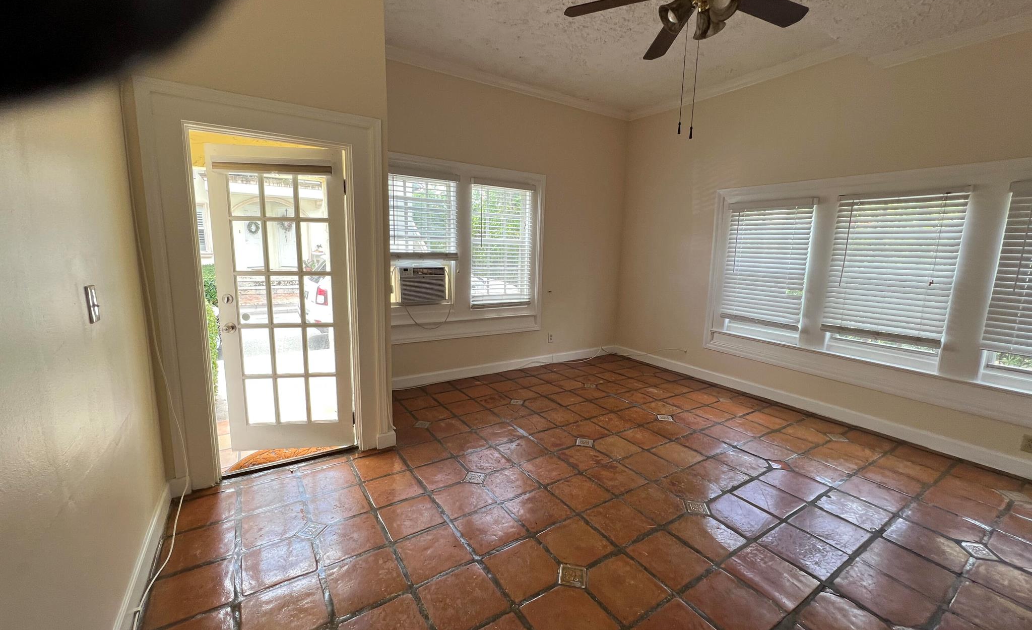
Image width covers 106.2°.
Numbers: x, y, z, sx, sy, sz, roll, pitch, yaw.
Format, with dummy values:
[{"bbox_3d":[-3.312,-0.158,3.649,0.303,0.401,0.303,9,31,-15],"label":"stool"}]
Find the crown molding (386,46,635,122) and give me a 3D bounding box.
[{"bbox_3d":[0.077,-2.458,4.208,3.308,0.080,0.085,-4,10,-32],"label":"crown molding"}]

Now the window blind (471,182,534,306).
[{"bbox_3d":[-0.144,-0.789,4.415,0.816,1.372,0.070,-4,10,-32],"label":"window blind"}]

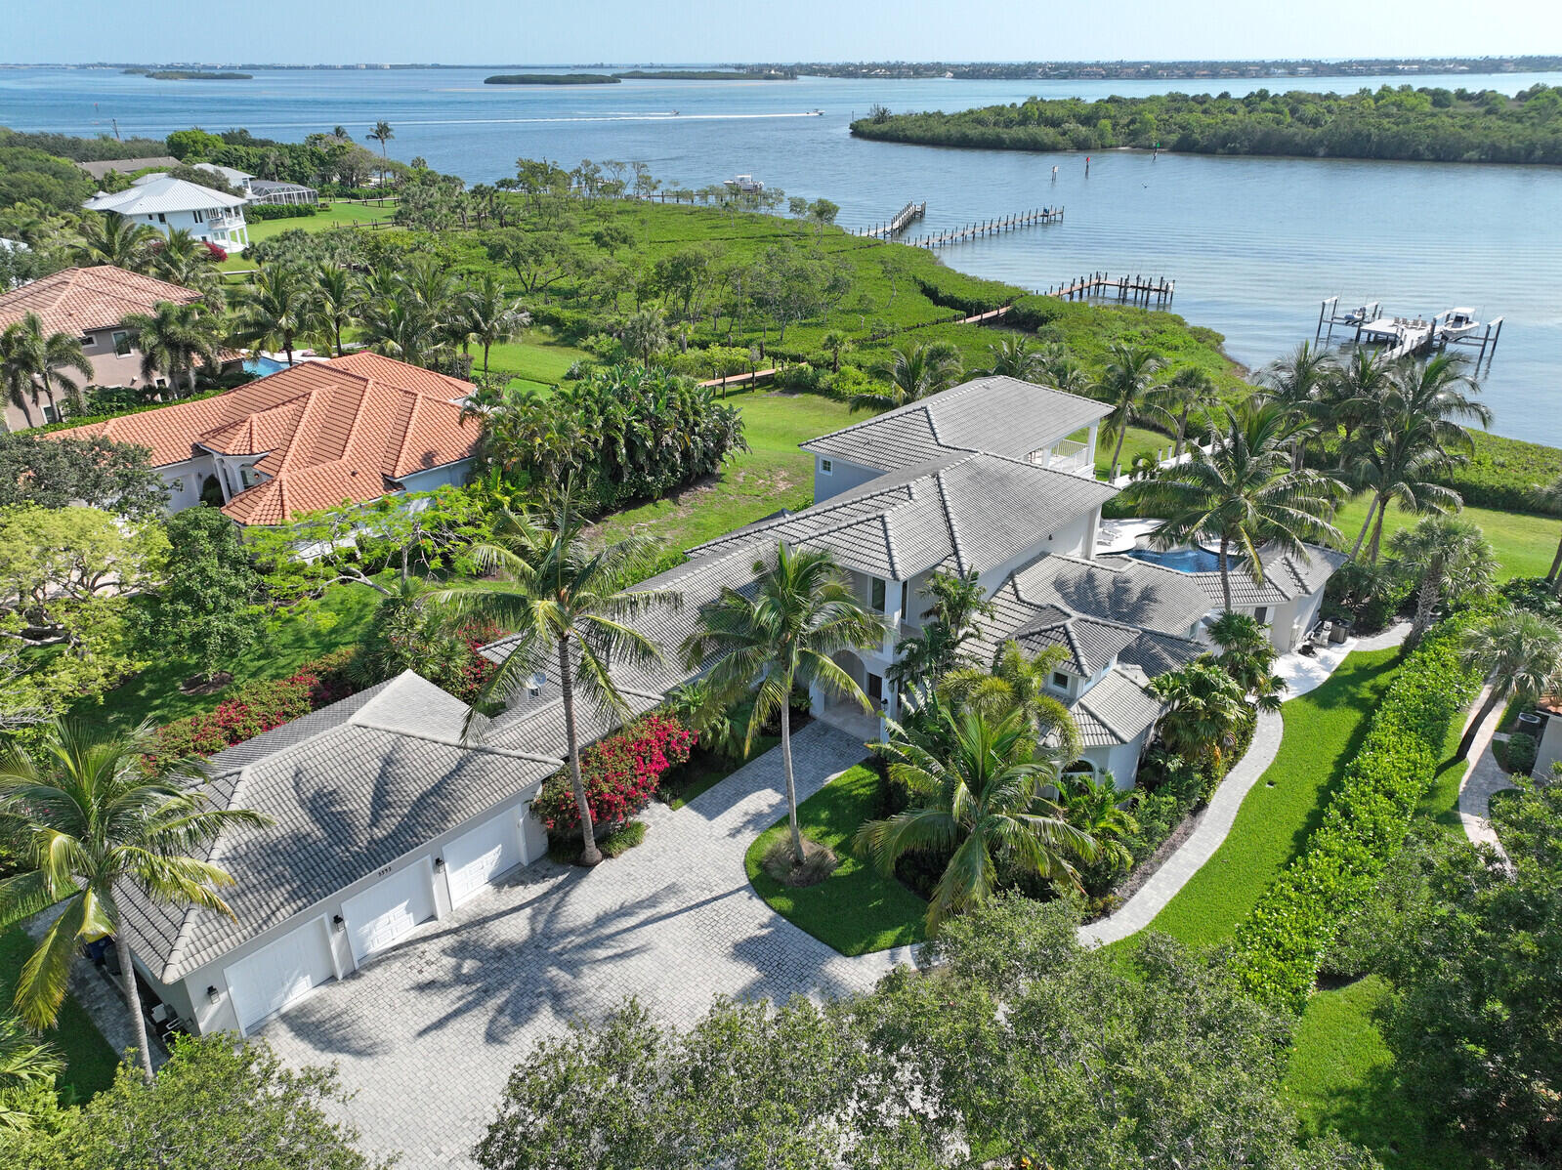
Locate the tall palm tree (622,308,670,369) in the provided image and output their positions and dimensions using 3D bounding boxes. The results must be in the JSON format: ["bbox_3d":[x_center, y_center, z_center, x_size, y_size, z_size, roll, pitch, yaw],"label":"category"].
[{"bbox_3d":[-11.422,-20.697,91.533,4.100,5.770,4.100,-3,26,-6],"label":"tall palm tree"}]

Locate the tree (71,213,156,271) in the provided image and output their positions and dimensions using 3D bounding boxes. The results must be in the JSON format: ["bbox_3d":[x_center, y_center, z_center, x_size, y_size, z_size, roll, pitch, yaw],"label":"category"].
[{"bbox_3d":[-64.412,-29.978,105.313,7.800,10.600,7.800,0,26,0],"label":"tree"}]

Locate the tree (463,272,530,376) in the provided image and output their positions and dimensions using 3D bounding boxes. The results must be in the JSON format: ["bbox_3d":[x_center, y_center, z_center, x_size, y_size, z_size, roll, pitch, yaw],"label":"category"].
[{"bbox_3d":[-22.930,-20.473,87.028,6.400,9.130,6.400,-7,27,-13],"label":"tree"}]

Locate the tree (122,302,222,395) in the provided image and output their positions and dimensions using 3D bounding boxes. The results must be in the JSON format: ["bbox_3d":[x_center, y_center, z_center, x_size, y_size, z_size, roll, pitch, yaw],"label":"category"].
[{"bbox_3d":[-46.231,-17.604,82.473,7.200,8.100,7.200,0,26,0],"label":"tree"}]

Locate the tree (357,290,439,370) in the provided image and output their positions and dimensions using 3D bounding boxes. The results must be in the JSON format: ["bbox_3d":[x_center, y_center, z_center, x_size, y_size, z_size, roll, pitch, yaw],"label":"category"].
[{"bbox_3d":[-30.744,-19.970,87.486,6.300,7.800,6.300,0,26,0],"label":"tree"}]

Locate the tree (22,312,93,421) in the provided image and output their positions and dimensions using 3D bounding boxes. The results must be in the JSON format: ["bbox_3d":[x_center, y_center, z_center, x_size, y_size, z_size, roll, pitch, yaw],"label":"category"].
[{"bbox_3d":[-50.281,-14.990,75.992,5.160,8.160,5.160,-16,30,-30],"label":"tree"}]

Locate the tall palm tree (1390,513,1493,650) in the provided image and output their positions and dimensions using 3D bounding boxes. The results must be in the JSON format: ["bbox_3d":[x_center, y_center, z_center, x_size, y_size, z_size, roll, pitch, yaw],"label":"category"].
[{"bbox_3d":[27.910,0.035,46.386,4.690,6.500,4.690,16,30,30],"label":"tall palm tree"}]

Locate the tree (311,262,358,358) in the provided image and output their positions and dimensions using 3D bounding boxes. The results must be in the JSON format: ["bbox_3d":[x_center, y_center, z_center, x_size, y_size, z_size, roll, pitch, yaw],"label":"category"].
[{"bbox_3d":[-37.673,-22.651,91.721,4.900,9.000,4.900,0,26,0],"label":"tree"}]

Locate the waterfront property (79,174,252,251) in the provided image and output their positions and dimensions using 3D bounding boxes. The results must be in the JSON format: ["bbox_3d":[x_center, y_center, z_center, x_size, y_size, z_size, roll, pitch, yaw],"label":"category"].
[{"bbox_3d":[-87.331,-52.677,153.695,18.500,9.400,20.000,-19,32,-34],"label":"waterfront property"}]

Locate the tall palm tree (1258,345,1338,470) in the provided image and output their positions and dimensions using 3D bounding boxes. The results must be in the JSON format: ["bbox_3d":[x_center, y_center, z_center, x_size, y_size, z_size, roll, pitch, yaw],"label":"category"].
[{"bbox_3d":[31.960,-11.038,68.019,5.140,8.430,5.140,12,28,23],"label":"tall palm tree"}]

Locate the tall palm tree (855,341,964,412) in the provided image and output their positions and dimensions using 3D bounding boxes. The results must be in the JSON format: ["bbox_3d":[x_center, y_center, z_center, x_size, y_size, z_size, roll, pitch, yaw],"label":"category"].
[{"bbox_3d":[7.879,-11.205,68.423,6.850,8.480,6.850,3,26,6],"label":"tall palm tree"}]

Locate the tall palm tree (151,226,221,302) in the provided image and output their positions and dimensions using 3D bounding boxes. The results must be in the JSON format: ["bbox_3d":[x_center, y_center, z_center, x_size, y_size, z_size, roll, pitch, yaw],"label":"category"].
[{"bbox_3d":[-55.883,-27.924,101.890,6.700,9.800,6.700,0,26,0],"label":"tall palm tree"}]

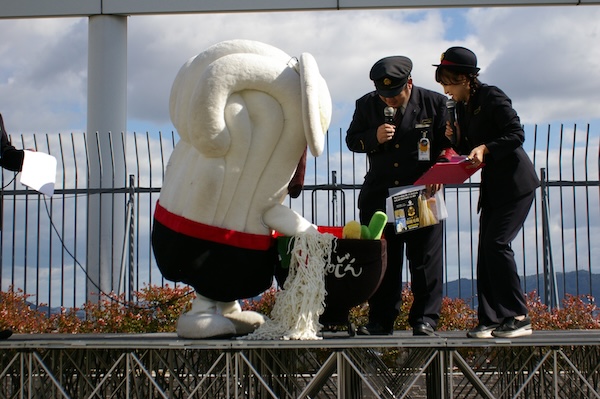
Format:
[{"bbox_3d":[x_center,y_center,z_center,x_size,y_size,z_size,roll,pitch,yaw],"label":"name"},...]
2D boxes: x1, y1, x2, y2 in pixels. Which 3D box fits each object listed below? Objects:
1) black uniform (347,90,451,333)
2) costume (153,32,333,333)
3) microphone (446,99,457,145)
[{"bbox_3d":[0.600,0.059,6.150,0.600,1.480,0.400,-2,-6,12],"label":"black uniform"},{"bbox_3d":[-0.348,-0.051,6.050,1.020,1.760,0.920,1,-6,-16],"label":"costume"},{"bbox_3d":[0.849,-0.437,5.600,0.050,0.250,0.050,-4,-3,0],"label":"microphone"}]

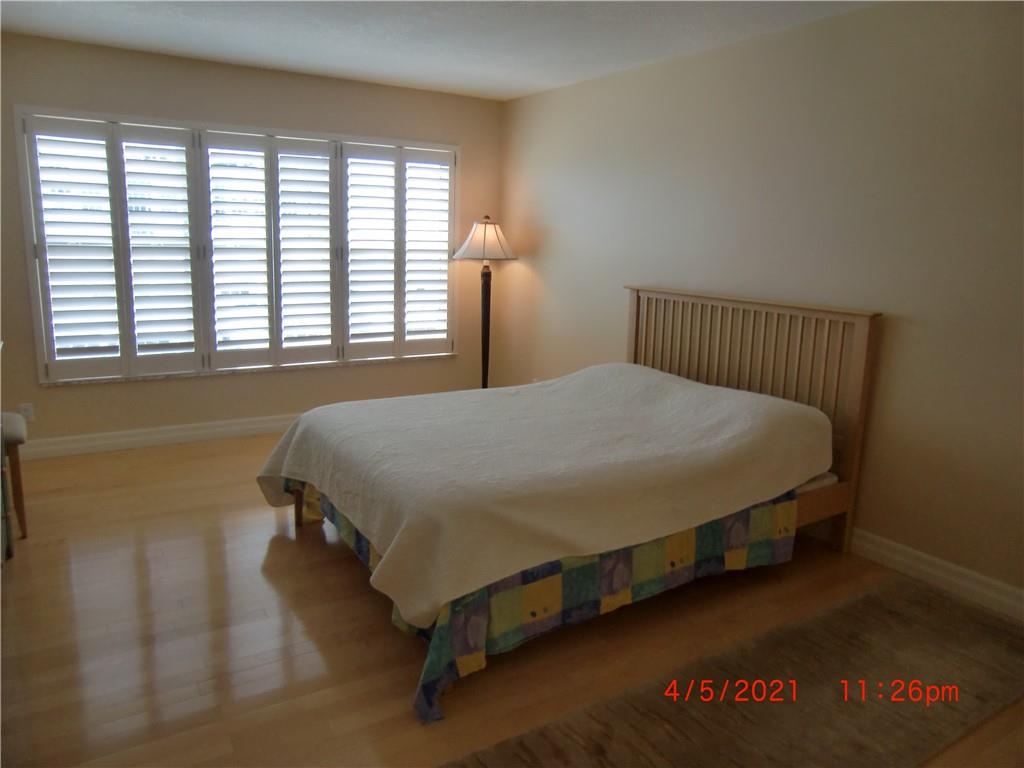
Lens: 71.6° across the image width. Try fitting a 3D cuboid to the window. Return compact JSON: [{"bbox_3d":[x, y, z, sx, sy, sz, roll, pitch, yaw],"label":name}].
[{"bbox_3d":[-1.616,-0.897,4.846,2.789,1.585,0.090,-6,14,-31],"label":"window"}]

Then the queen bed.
[{"bbox_3d":[0.208,0.186,3.306,2.238,1.114,1.740,-6,14,-31],"label":"queen bed"}]

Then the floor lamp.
[{"bbox_3d":[-0.210,-0.485,5.417,0.470,1.552,0.470,1,12,0],"label":"floor lamp"}]

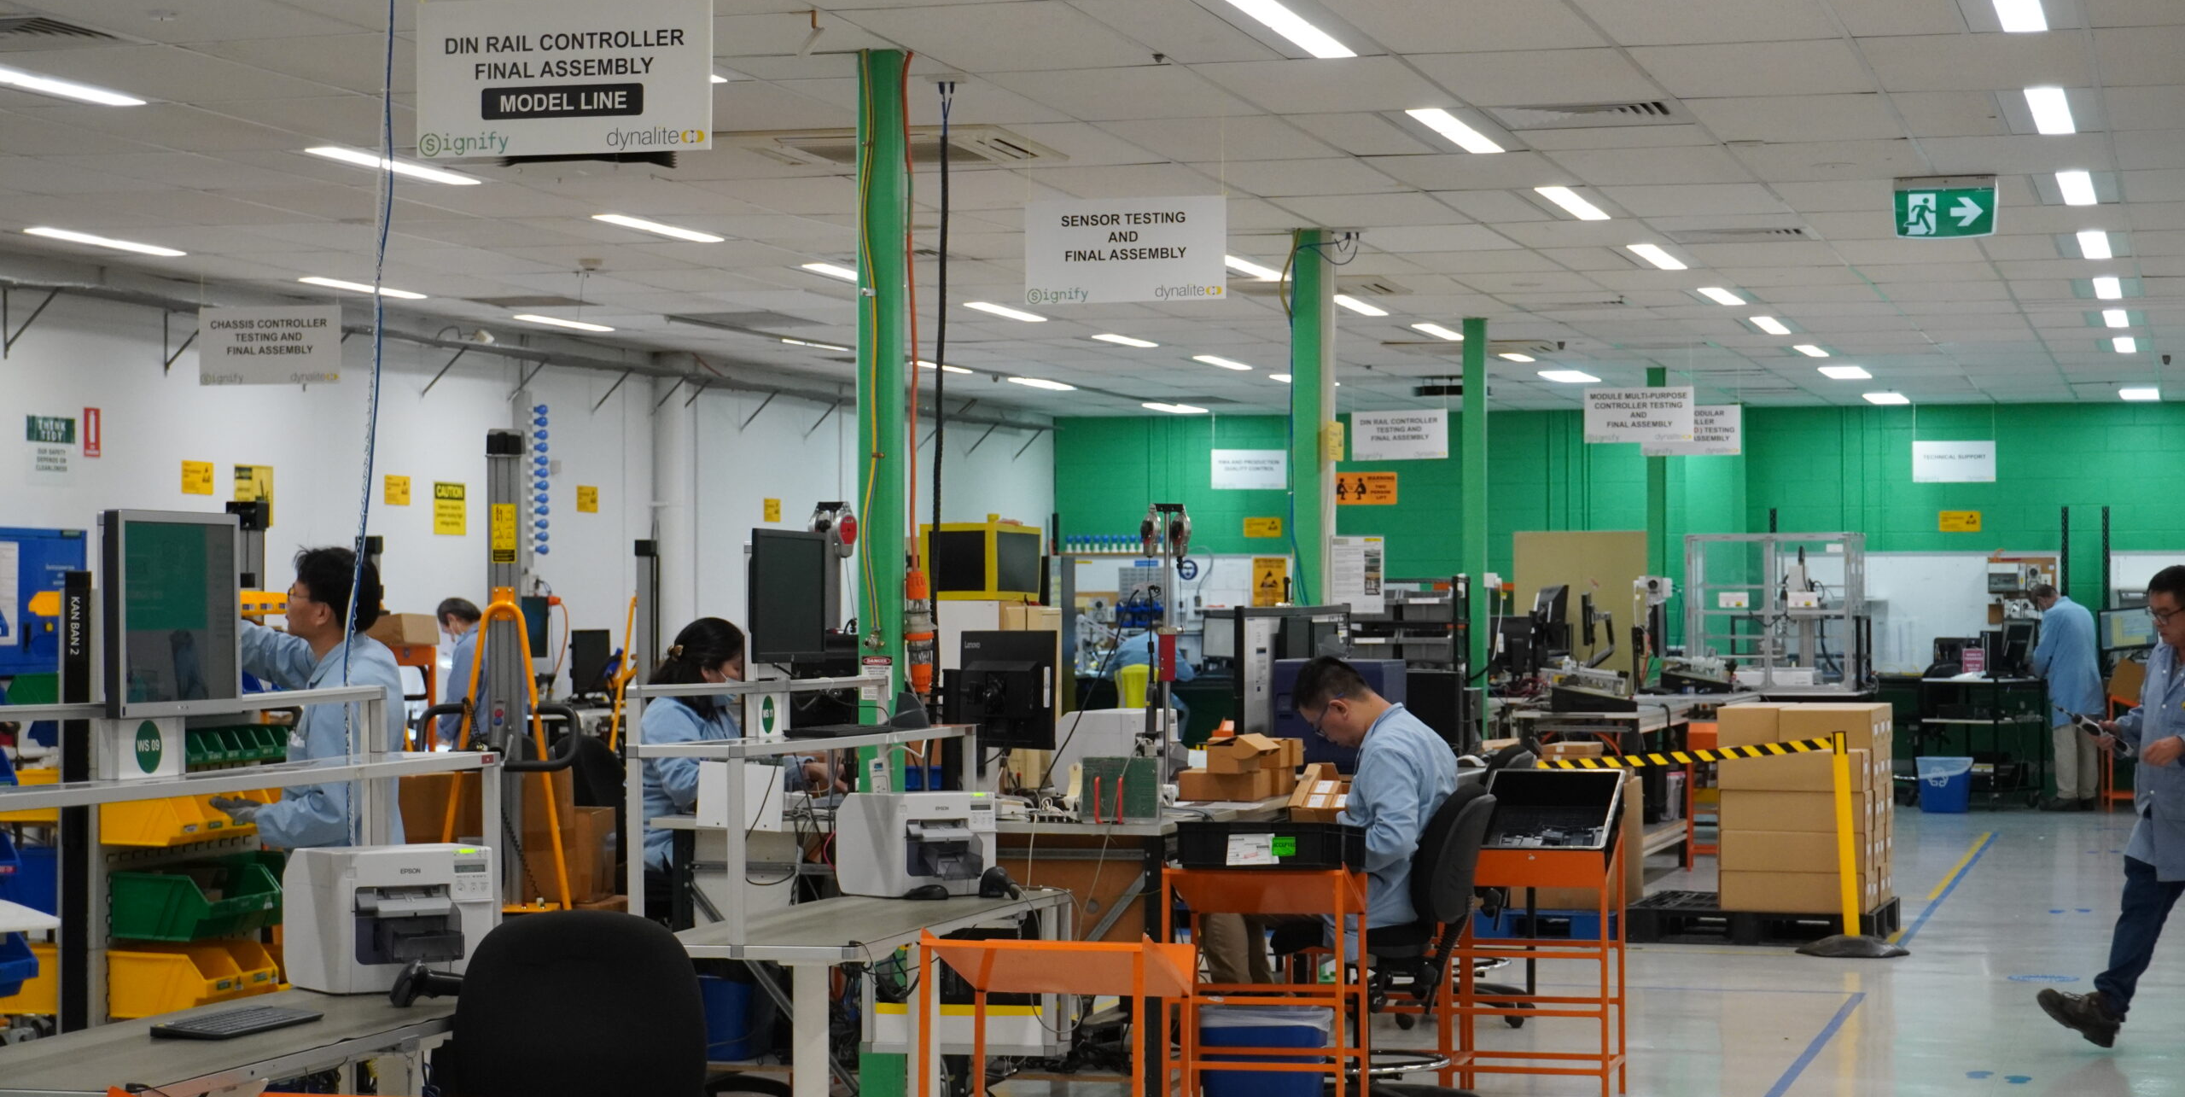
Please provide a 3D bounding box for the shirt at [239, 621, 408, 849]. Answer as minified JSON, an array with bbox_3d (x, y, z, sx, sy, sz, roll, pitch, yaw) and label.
[{"bbox_3d":[-1.940,0.475,9.680,0.500,0.590,0.500,0,-1,-7],"label":"shirt"}]

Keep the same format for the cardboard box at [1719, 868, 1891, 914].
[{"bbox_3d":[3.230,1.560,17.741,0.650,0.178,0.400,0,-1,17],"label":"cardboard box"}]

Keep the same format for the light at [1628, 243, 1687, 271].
[{"bbox_3d":[2.509,-1.304,17.223,0.113,0.060,1.160,0,-1,16],"label":"light"}]

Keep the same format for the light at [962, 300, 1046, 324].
[{"bbox_3d":[-0.457,-1.262,20.561,0.113,0.060,1.160,0,-1,16],"label":"light"}]

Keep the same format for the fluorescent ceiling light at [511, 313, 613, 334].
[{"bbox_3d":[-2.890,-1.248,21.311,0.113,0.060,1.160,0,-1,16],"label":"fluorescent ceiling light"}]

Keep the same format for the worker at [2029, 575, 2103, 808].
[{"bbox_3d":[7.020,1.051,28.000,0.500,1.660,0.500,-1,-1,40],"label":"worker"}]

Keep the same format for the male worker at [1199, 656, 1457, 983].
[{"bbox_3d":[0.717,0.864,11.666,0.770,1.075,0.500,0,-1,16],"label":"male worker"}]

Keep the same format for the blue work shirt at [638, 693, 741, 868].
[{"bbox_3d":[-1.115,0.682,11.350,0.430,0.540,0.450,0,-1,16],"label":"blue work shirt"}]

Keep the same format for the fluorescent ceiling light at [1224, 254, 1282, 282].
[{"bbox_3d":[0.723,-1.287,17.772,0.113,0.060,1.160,0,-1,16],"label":"fluorescent ceiling light"}]

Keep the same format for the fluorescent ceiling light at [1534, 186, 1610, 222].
[{"bbox_3d":[1.850,-1.323,14.909,0.125,0.045,1.200,0,-1,16],"label":"fluorescent ceiling light"}]

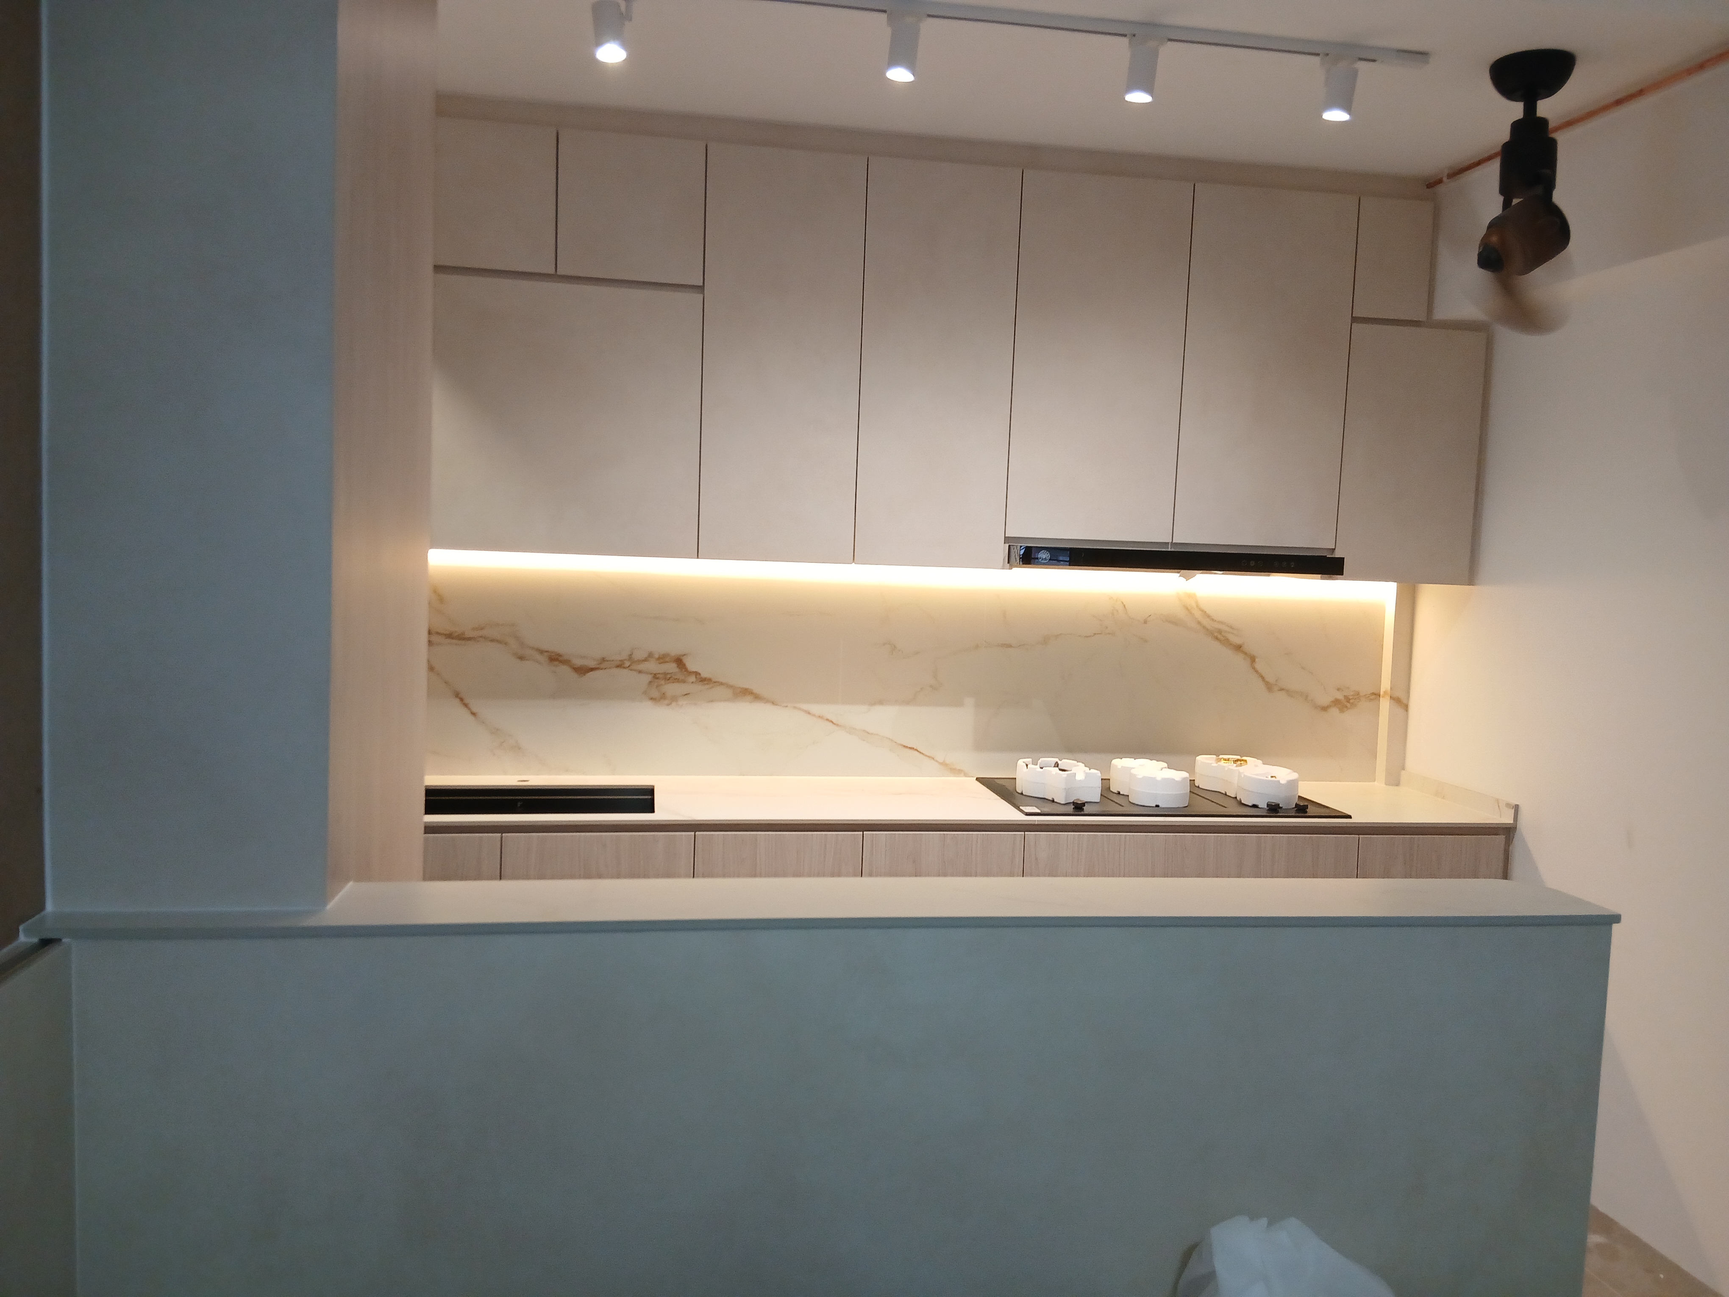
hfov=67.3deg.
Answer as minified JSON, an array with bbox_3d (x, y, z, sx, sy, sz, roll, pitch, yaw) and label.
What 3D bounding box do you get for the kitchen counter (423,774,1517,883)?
[{"bbox_3d":[0.127,0.835,3.521,3.139,0.878,0.599,1,4,-9],"label":"kitchen counter"}]

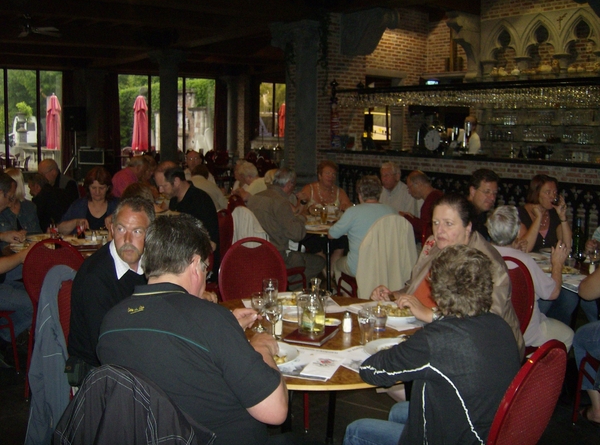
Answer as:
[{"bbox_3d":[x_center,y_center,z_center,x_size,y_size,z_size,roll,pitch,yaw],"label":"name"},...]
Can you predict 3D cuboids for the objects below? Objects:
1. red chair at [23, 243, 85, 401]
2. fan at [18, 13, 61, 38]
[{"bbox_3d":[-1.308,0.524,3.742,0.440,0.940,0.560,3,8,12],"label":"red chair"},{"bbox_3d":[-4.495,-3.314,10.500,1.100,0.400,1.100,2,8,0],"label":"fan"}]

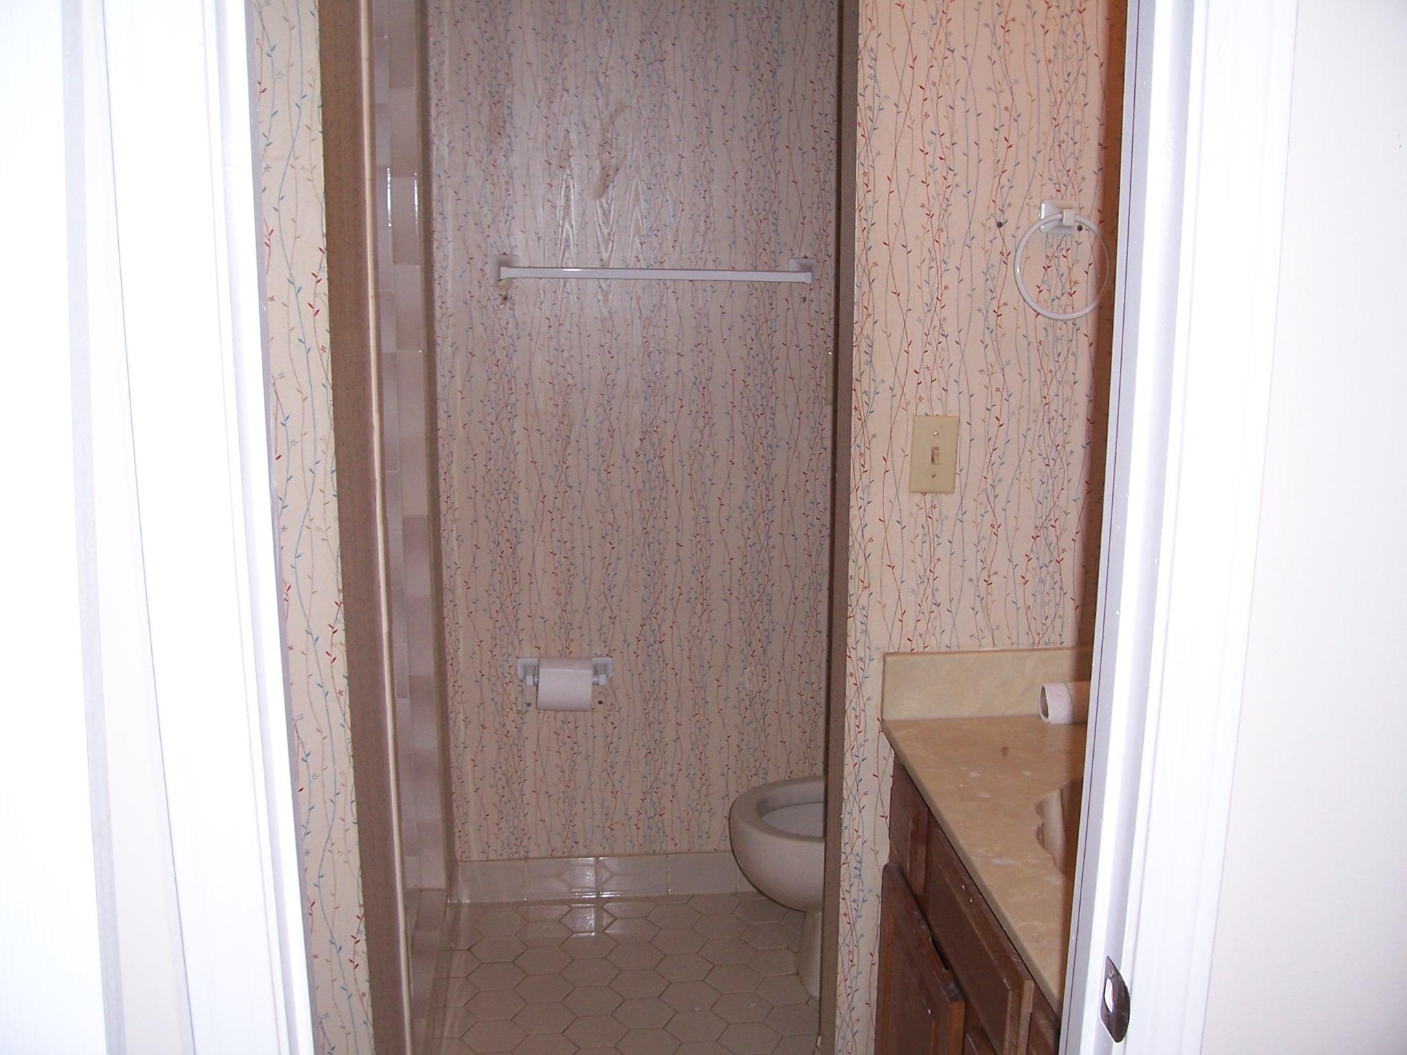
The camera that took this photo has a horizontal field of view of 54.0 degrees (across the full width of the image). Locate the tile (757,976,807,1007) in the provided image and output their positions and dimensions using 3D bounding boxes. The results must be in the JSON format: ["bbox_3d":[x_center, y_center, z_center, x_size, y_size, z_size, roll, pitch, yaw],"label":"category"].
[{"bbox_3d":[0.161,0.906,2.692,0.125,0.010,0.108,-1,12,-6],"label":"tile"}]

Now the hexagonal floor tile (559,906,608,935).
[{"bbox_3d":[-0.249,0.848,2.969,0.121,0.008,0.105,-1,12,-7],"label":"hexagonal floor tile"}]

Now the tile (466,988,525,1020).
[{"bbox_3d":[-0.387,0.890,2.570,0.118,0.008,0.102,-1,12,-7],"label":"tile"}]

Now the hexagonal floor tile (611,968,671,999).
[{"bbox_3d":[-0.120,0.878,2.648,0.118,0.008,0.102,-1,12,-7],"label":"hexagonal floor tile"}]

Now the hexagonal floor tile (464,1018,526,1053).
[{"bbox_3d":[-0.383,0.935,2.527,0.121,0.008,0.105,-1,12,-7],"label":"hexagonal floor tile"}]

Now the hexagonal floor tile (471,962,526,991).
[{"bbox_3d":[-0.407,0.894,2.736,0.125,0.010,0.108,-1,12,-6],"label":"hexagonal floor tile"}]

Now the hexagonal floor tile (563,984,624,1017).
[{"bbox_3d":[-0.210,0.912,2.655,0.121,0.008,0.105,-1,12,-7],"label":"hexagonal floor tile"}]

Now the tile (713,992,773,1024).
[{"bbox_3d":[0.074,0.920,2.635,0.121,0.008,0.105,-1,12,-7],"label":"tile"}]

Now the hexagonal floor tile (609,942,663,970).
[{"bbox_3d":[-0.136,0.880,2.819,0.125,0.010,0.108,-1,12,-6],"label":"hexagonal floor tile"}]

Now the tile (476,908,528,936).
[{"bbox_3d":[-0.434,0.849,2.947,0.121,0.008,0.105,-1,12,-7],"label":"tile"}]

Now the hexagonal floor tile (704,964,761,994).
[{"bbox_3d":[0.058,0.876,2.671,0.118,0.008,0.102,-1,12,-7],"label":"hexagonal floor tile"}]

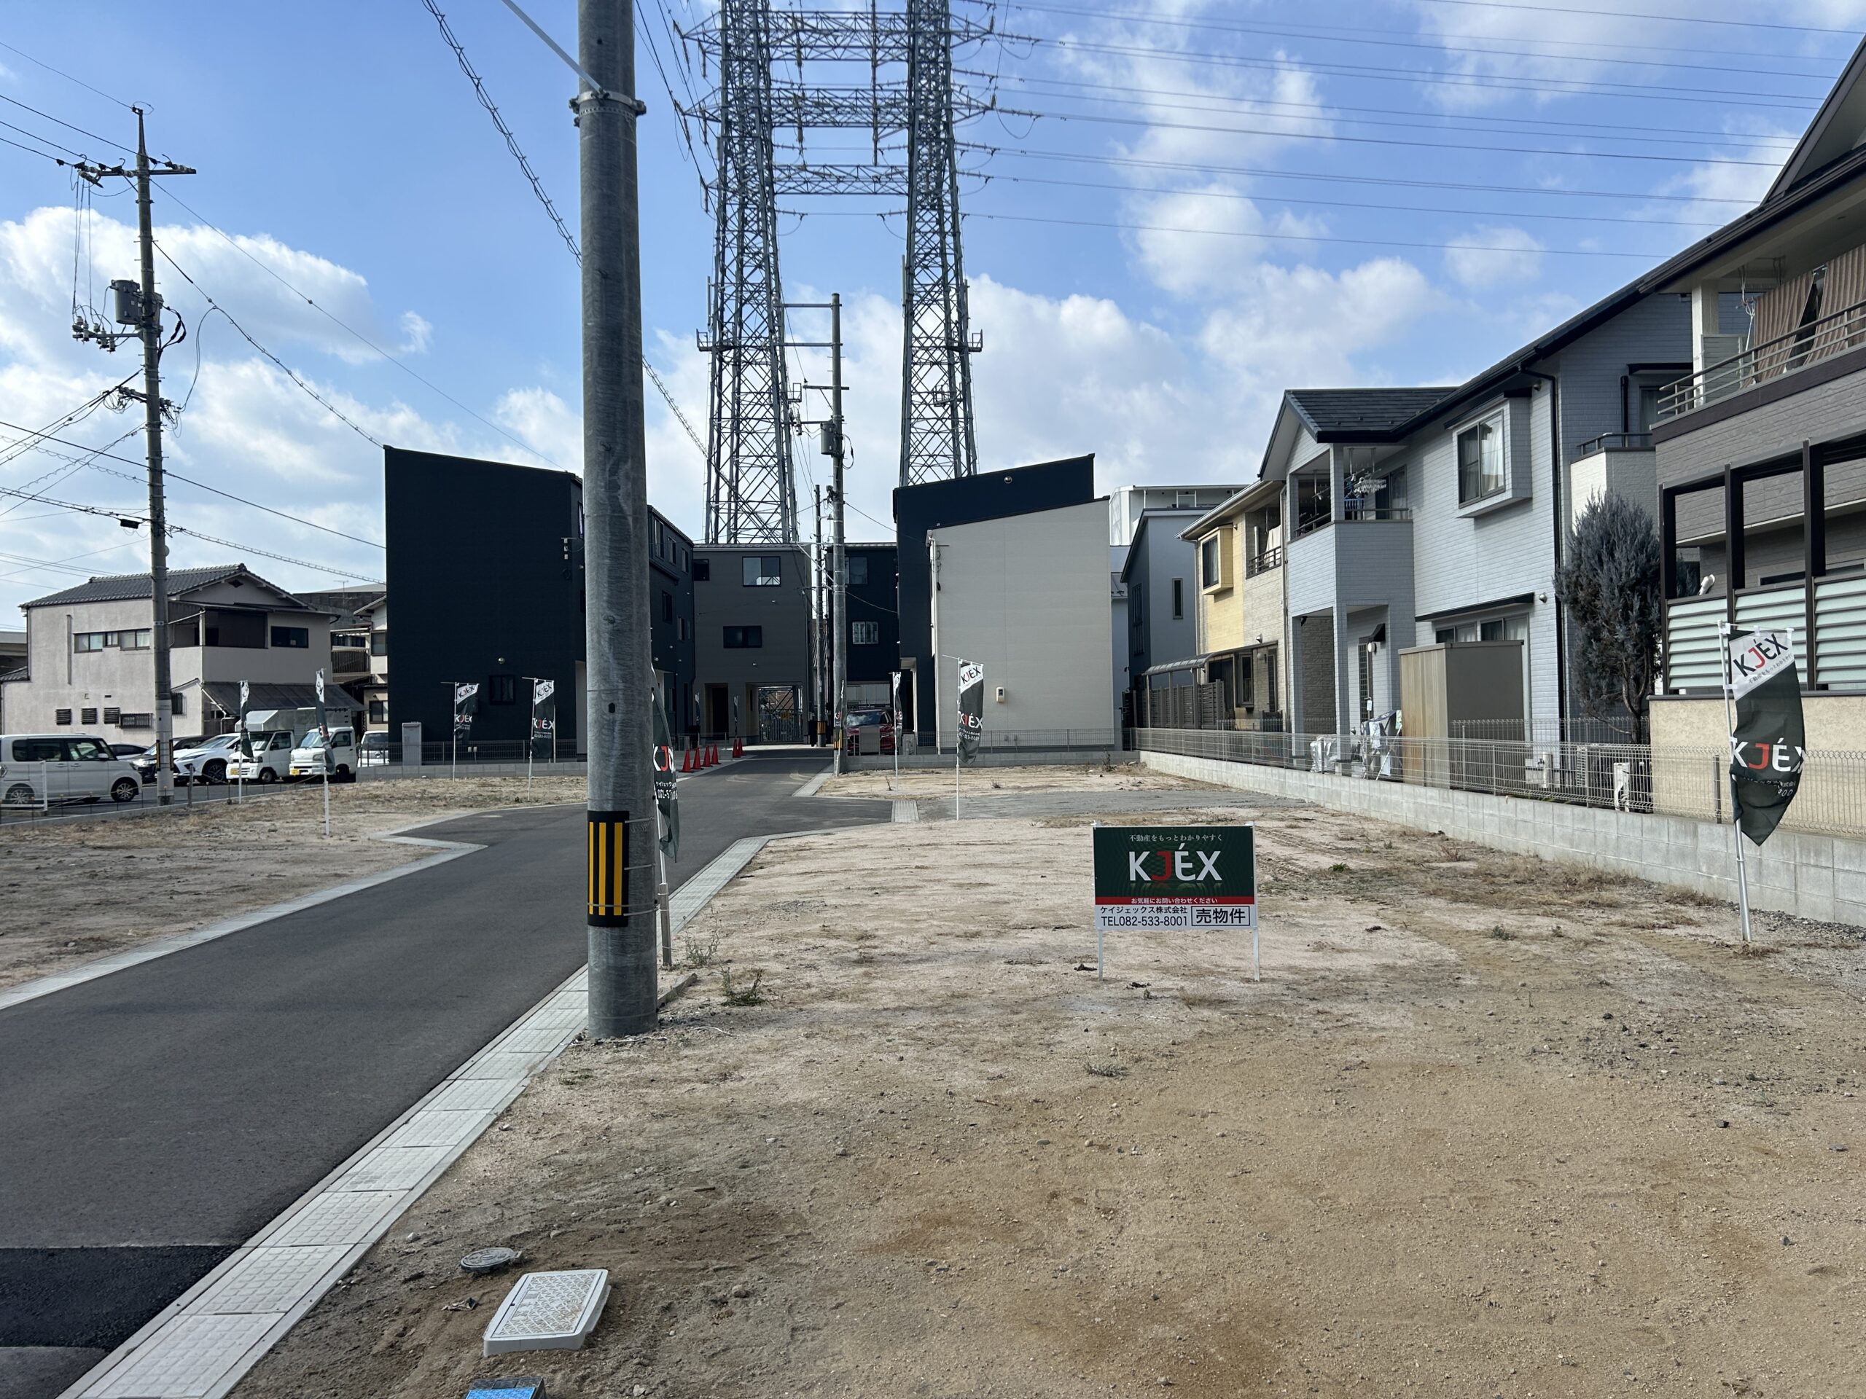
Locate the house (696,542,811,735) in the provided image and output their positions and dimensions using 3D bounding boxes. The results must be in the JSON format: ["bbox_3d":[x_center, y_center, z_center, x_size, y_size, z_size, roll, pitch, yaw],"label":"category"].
[{"bbox_3d":[-8.474,-2.434,64.850,5.800,9.100,7.800,-1,-1,-2],"label":"house"}]

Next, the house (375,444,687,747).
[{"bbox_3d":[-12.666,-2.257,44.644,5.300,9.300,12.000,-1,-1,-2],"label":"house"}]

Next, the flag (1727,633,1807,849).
[{"bbox_3d":[5.286,0.236,8.900,0.500,1.400,0.150,-1,-1,14],"label":"flag"}]

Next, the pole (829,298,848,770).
[{"bbox_3d":[-2.506,-4.401,37.070,0.320,12.750,0.320,-1,-1,-2],"label":"pole"}]

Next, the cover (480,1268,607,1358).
[{"bbox_3d":[-1.022,1.621,3.720,0.245,0.055,0.425,-1,-1,-4],"label":"cover"}]

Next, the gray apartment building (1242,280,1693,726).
[{"bbox_3d":[10.847,-2.445,21.836,8.000,7.400,11.300,-1,-1,-2],"label":"gray apartment building"}]

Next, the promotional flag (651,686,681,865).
[{"bbox_3d":[-1.756,0.319,9.150,0.130,1.550,0.480,-2,-1,-32],"label":"promotional flag"}]

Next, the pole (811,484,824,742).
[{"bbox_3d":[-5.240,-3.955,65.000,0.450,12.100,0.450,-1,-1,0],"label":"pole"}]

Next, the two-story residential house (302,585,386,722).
[{"bbox_3d":[-24.200,-0.846,61.500,9.000,7.800,8.500,-1,-1,24],"label":"two-story residential house"}]

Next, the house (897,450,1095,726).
[{"bbox_3d":[1.976,-2.910,48.350,6.200,9.700,7.500,-1,-1,-2],"label":"house"}]

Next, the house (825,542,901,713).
[{"bbox_3d":[-2.073,-2.550,64.349,5.300,9.100,7.200,-1,-1,-2],"label":"house"}]

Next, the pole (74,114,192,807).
[{"bbox_3d":[-16.866,-5.164,30.000,2.400,14.800,1.200,-2,-1,0],"label":"pole"}]

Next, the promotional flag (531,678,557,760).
[{"bbox_3d":[-7.845,0.397,28.300,0.500,1.630,0.150,-1,-1,27],"label":"promotional flag"}]

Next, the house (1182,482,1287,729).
[{"bbox_3d":[10.250,-2.149,33.034,7.200,7.200,9.000,-1,-1,-2],"label":"house"}]

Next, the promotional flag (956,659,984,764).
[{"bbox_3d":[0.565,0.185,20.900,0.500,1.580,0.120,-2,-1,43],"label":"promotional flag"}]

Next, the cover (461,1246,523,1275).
[{"bbox_3d":[-1.313,1.682,4.173,0.185,0.035,0.185,-1,-1,-2],"label":"cover"}]

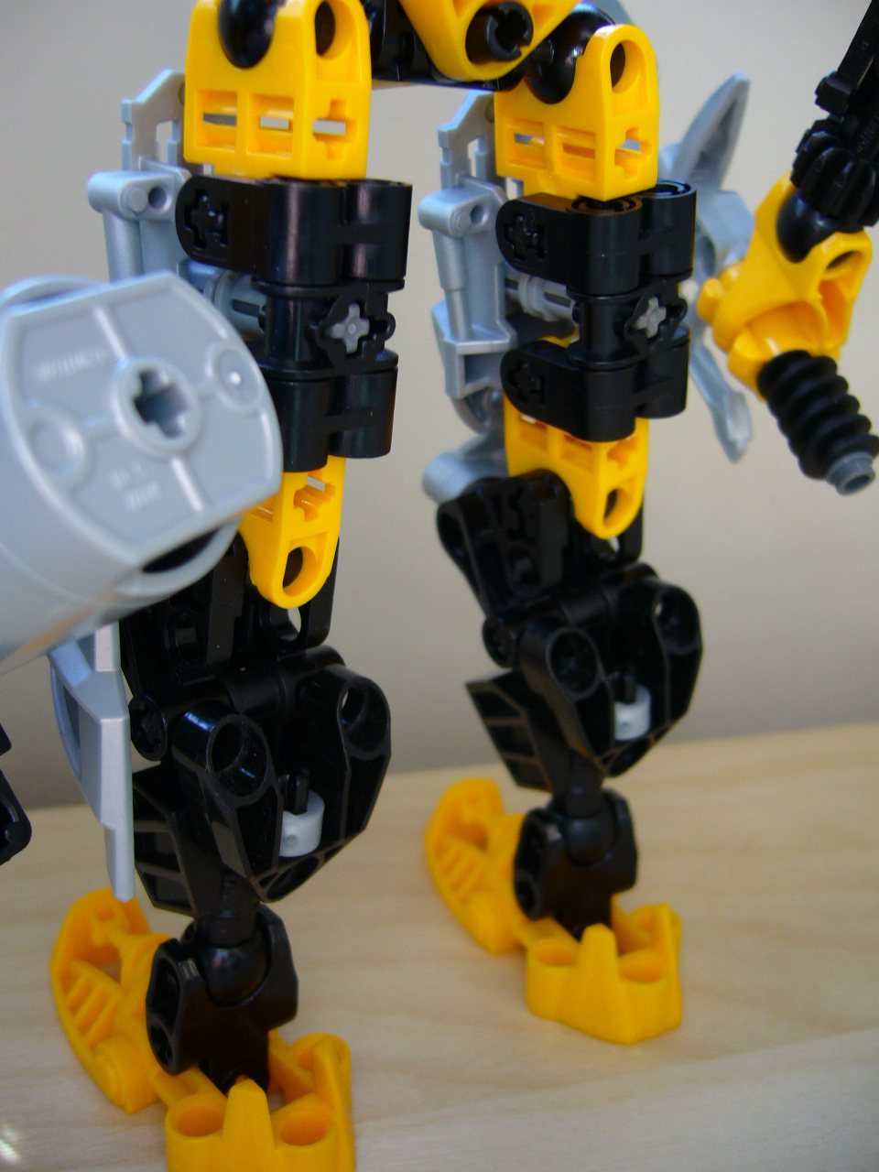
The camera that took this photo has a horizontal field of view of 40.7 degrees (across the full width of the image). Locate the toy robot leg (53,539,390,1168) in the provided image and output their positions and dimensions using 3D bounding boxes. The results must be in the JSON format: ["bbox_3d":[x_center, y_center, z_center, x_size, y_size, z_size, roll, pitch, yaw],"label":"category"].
[{"bbox_3d":[-0.025,0.023,0.125,0.027,0.065,0.045,-9,20,-31],"label":"toy robot leg"}]

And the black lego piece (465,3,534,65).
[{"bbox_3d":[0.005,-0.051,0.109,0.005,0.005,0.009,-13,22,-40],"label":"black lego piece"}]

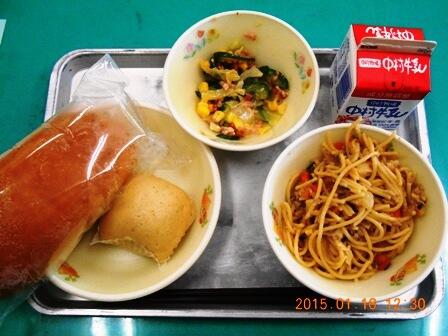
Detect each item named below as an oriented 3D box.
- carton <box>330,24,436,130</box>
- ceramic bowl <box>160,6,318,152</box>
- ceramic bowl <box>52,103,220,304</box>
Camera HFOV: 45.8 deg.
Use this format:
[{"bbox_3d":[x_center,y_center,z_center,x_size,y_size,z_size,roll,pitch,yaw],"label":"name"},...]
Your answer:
[{"bbox_3d":[0.133,-0.079,0.449,0.058,0.096,0.058,2,71,1],"label":"carton"},{"bbox_3d":[0.014,-0.065,0.465,0.130,0.058,0.130,0,71,0],"label":"ceramic bowl"},{"bbox_3d":[-0.083,0.030,0.440,0.161,0.045,0.161,0,71,0],"label":"ceramic bowl"}]

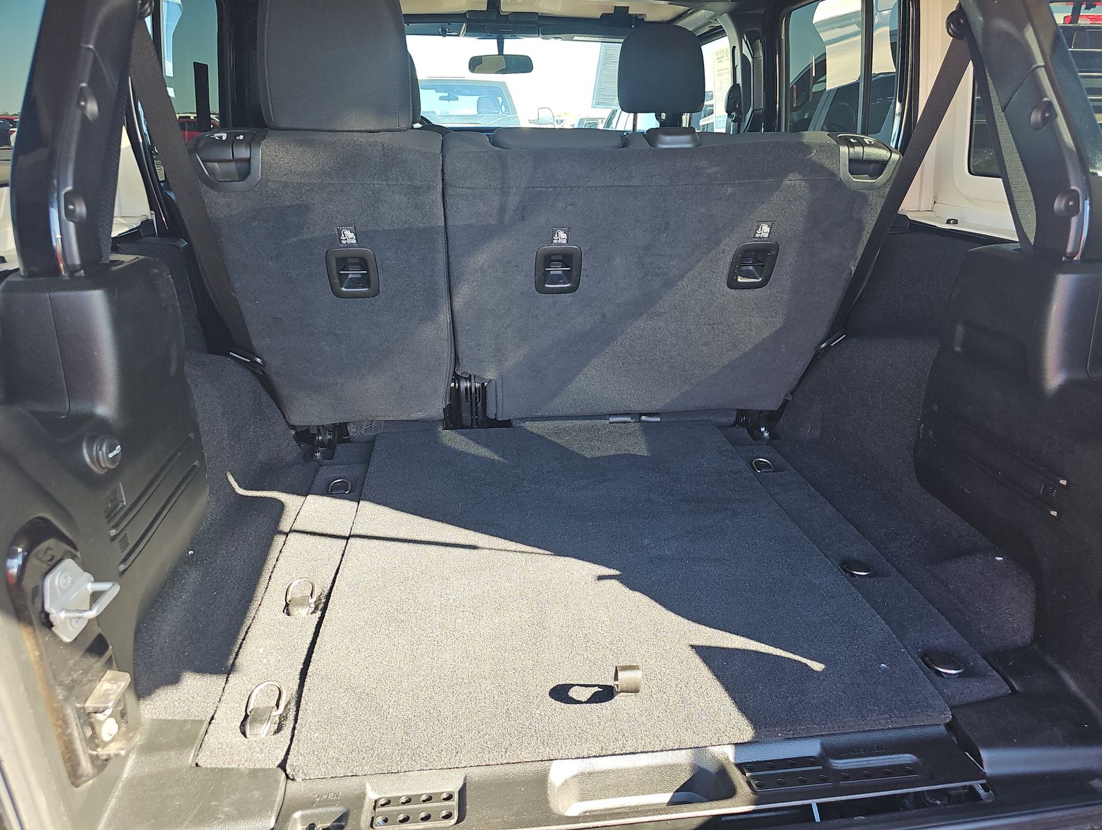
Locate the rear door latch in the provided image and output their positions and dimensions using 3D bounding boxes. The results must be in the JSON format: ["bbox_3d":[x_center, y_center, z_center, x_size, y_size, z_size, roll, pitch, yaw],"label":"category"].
[{"bbox_3d":[-0.465,0.182,0.747,0.045,0.082,0.087,-2,22,-6],"label":"rear door latch"}]

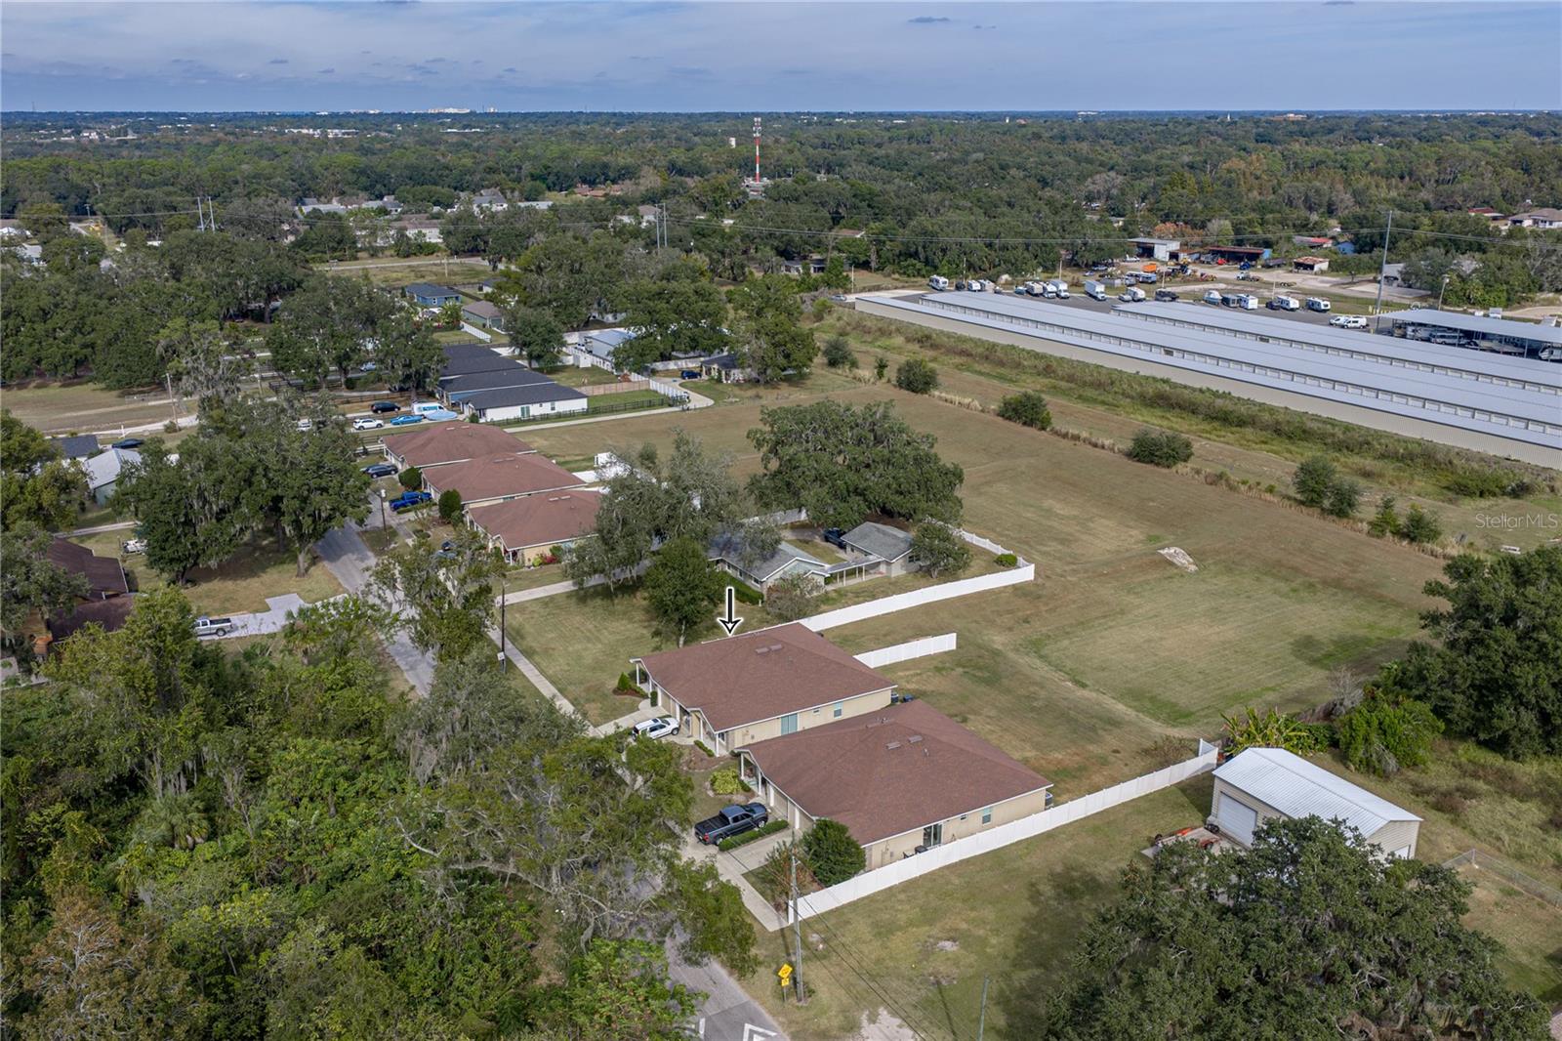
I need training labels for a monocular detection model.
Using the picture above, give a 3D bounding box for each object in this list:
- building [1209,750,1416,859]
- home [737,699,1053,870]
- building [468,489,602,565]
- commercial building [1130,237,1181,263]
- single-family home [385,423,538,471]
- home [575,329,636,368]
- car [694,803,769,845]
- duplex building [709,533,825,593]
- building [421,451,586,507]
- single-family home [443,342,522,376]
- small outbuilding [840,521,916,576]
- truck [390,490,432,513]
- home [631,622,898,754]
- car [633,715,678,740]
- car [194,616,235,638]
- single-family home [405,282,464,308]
[{"bbox_3d":[40.752,22.576,93.259,8.312,5.440,12.291,-10,21,-28],"label":"building"},{"bbox_3d":[8.877,19.627,98.749,19.100,6.100,17.500,-11,21,-29],"label":"home"},{"bbox_3d":[-29.648,-0.694,160.920,19.444,5.944,17.631,-11,21,-29],"label":"building"},{"bbox_3d":[140.334,-101.916,456.675,6.800,6.600,20.500,-11,21,-29],"label":"commercial building"},{"bbox_3d":[-51.551,-12.321,193.430,19.100,6.100,17.500,-12,22,-32],"label":"single-family home"},{"bbox_3d":[-36.026,-40.305,277.640,11.300,5.100,17.500,-11,22,-29],"label":"home"},{"bbox_3d":[-3.667,23.354,94.307,5.850,1.920,2.020,-12,22,-31],"label":"car"},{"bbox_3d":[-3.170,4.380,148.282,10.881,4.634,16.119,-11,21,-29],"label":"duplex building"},{"bbox_3d":[-40.793,-6.442,177.747,19.444,5.944,17.631,-10,21,-28],"label":"building"},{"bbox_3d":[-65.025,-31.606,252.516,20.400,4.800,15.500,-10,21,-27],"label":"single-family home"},{"bbox_3d":[13.695,3.378,150.501,8.000,3.700,10.400,-12,22,-31],"label":"small outbuilding"},{"bbox_3d":[-52.872,-2.802,173.747,5.793,1.914,2.015,-11,22,-29],"label":"truck"},{"bbox_3d":[-1.879,14.152,117.679,19.444,5.944,17.631,-11,21,-29],"label":"home"},{"bbox_3d":[-11.074,18.669,108.606,4.600,1.650,1.850,-12,22,-32],"label":"car"},{"bbox_3d":[-62.386,11.515,131.474,5.743,1.894,2.015,-7,20,-19],"label":"car"},{"bbox_3d":[-102.143,-67.274,359.699,10.377,4.836,17.631,-11,21,-29],"label":"single-family home"}]

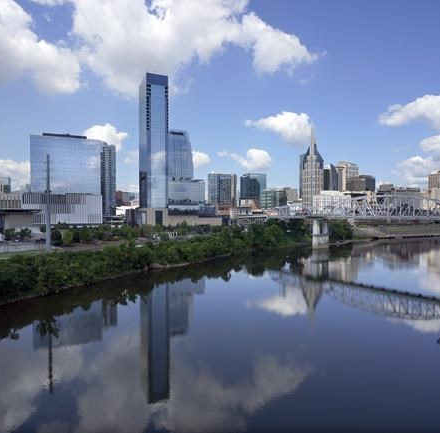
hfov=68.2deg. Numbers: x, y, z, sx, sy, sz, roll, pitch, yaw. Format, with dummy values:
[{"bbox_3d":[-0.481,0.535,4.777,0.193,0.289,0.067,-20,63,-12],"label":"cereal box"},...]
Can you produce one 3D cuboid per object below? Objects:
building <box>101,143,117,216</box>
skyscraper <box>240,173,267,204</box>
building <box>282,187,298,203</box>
[{"bbox_3d":[-142.130,-39.280,411.440,21.000,94.000,27.000,-1,1,-24],"label":"building"},{"bbox_3d":[88.000,-59.460,849.330,46.000,108.000,44.000,0,1,-23],"label":"skyscraper"},{"bbox_3d":[180.000,-39.540,829.500,34.000,62.000,34.000,-1,1,-30],"label":"building"}]

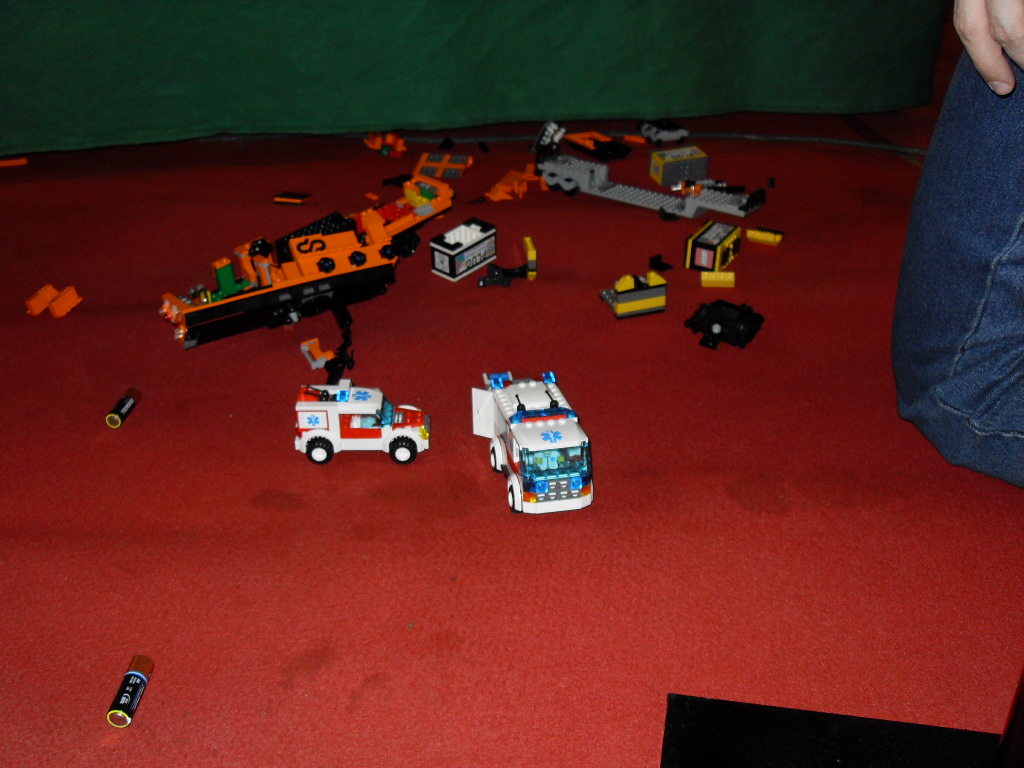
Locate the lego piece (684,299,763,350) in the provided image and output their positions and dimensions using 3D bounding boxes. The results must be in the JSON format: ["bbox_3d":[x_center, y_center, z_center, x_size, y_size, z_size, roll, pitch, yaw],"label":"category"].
[{"bbox_3d":[0.197,-0.056,1.022,0.060,0.018,0.050,19,36,28],"label":"lego piece"}]

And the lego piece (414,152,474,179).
[{"bbox_3d":[-0.089,-0.281,1.409,0.061,0.008,0.064,4,38,8],"label":"lego piece"}]

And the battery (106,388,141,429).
[{"bbox_3d":[-0.320,0.019,0.901,0.014,0.014,0.050,1,31,2],"label":"battery"}]

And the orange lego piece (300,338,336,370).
[{"bbox_3d":[-0.173,-0.026,0.980,0.026,0.010,0.034,-12,33,-20],"label":"orange lego piece"}]

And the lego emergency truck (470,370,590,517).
[{"bbox_3d":[0.017,0.041,0.818,0.063,0.062,0.109,-8,32,-13],"label":"lego emergency truck"}]

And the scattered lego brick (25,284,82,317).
[{"bbox_3d":[-0.455,-0.082,1.089,0.044,0.014,0.043,8,32,14],"label":"scattered lego brick"}]

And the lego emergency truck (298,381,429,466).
[{"bbox_3d":[-0.114,0.029,0.843,0.101,0.056,0.040,0,31,0],"label":"lego emergency truck"}]

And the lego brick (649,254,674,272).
[{"bbox_3d":[0.156,-0.126,1.143,0.024,0.012,0.018,0,31,0],"label":"lego brick"}]

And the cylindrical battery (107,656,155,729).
[{"bbox_3d":[-0.226,0.181,0.652,0.014,0.014,0.050,-1,28,-1],"label":"cylindrical battery"}]

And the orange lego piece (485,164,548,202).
[{"bbox_3d":[0.004,-0.244,1.329,0.062,0.022,0.054,-11,33,-17],"label":"orange lego piece"}]

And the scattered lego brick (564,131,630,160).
[{"bbox_3d":[0.114,-0.319,1.459,0.042,0.014,0.080,-27,40,-36],"label":"scattered lego brick"}]

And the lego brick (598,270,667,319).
[{"bbox_3d":[0.119,-0.095,1.076,0.049,0.039,0.046,-10,32,-15],"label":"lego brick"}]

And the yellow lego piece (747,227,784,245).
[{"bbox_3d":[0.281,-0.164,1.215,0.032,0.010,0.016,15,34,24],"label":"yellow lego piece"}]

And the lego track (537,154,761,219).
[{"bbox_3d":[0.157,-0.225,1.297,0.268,0.032,0.050,19,33,29],"label":"lego track"}]

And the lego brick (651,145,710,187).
[{"bbox_3d":[0.211,-0.274,1.377,0.062,0.032,0.035,-10,33,-16],"label":"lego brick"}]

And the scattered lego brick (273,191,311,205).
[{"bbox_3d":[-0.269,-0.224,1.328,0.035,0.007,0.019,6,32,10],"label":"scattered lego brick"}]

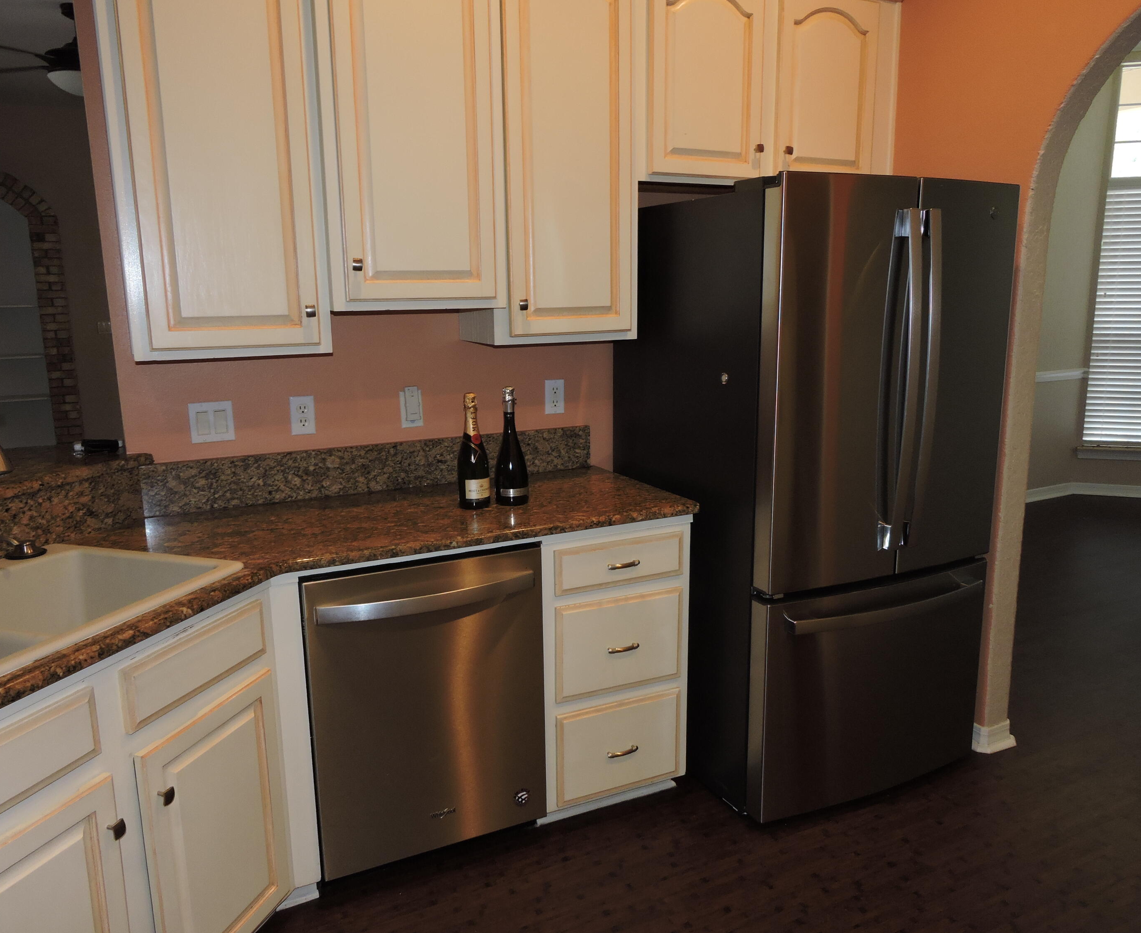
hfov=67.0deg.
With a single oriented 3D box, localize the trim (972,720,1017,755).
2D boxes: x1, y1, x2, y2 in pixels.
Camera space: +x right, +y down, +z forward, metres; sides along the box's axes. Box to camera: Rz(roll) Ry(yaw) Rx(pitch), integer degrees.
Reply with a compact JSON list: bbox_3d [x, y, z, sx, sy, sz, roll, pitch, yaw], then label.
[{"bbox_3d":[1.402,0.888,2.873,0.151,0.090,0.080,-6,13,-25],"label":"trim"}]

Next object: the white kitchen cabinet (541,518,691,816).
[{"bbox_3d":[0.013,0.522,2.681,0.456,0.844,0.627,-6,13,-25],"label":"white kitchen cabinet"}]

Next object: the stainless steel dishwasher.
[{"bbox_3d":[-0.456,0.580,2.431,0.600,0.804,0.650,-6,13,-25],"label":"stainless steel dishwasher"}]

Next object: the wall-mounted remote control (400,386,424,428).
[{"bbox_3d":[-0.488,-0.180,2.657,0.070,0.122,0.018,-6,13,-25],"label":"wall-mounted remote control"}]

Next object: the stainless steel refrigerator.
[{"bbox_3d":[0.731,0.058,2.751,0.825,1.785,0.935,-6,13,-25],"label":"stainless steel refrigerator"}]

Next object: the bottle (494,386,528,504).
[{"bbox_3d":[-0.167,-0.057,2.426,0.095,0.326,0.095,-1,11,0],"label":"bottle"}]

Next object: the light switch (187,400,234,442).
[{"bbox_3d":[-1.006,-0.124,2.423,0.114,0.113,0.009,-6,13,-25],"label":"light switch"}]

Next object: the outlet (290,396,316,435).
[{"bbox_3d":[-0.783,-0.149,2.526,0.070,0.113,0.008,-6,13,-25],"label":"outlet"}]

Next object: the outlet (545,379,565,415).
[{"bbox_3d":[-0.051,-0.230,2.863,0.070,0.113,0.008,-6,13,-25],"label":"outlet"}]

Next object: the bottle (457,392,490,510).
[{"bbox_3d":[-0.273,-0.044,2.400,0.090,0.314,0.090,-1,11,0],"label":"bottle"}]

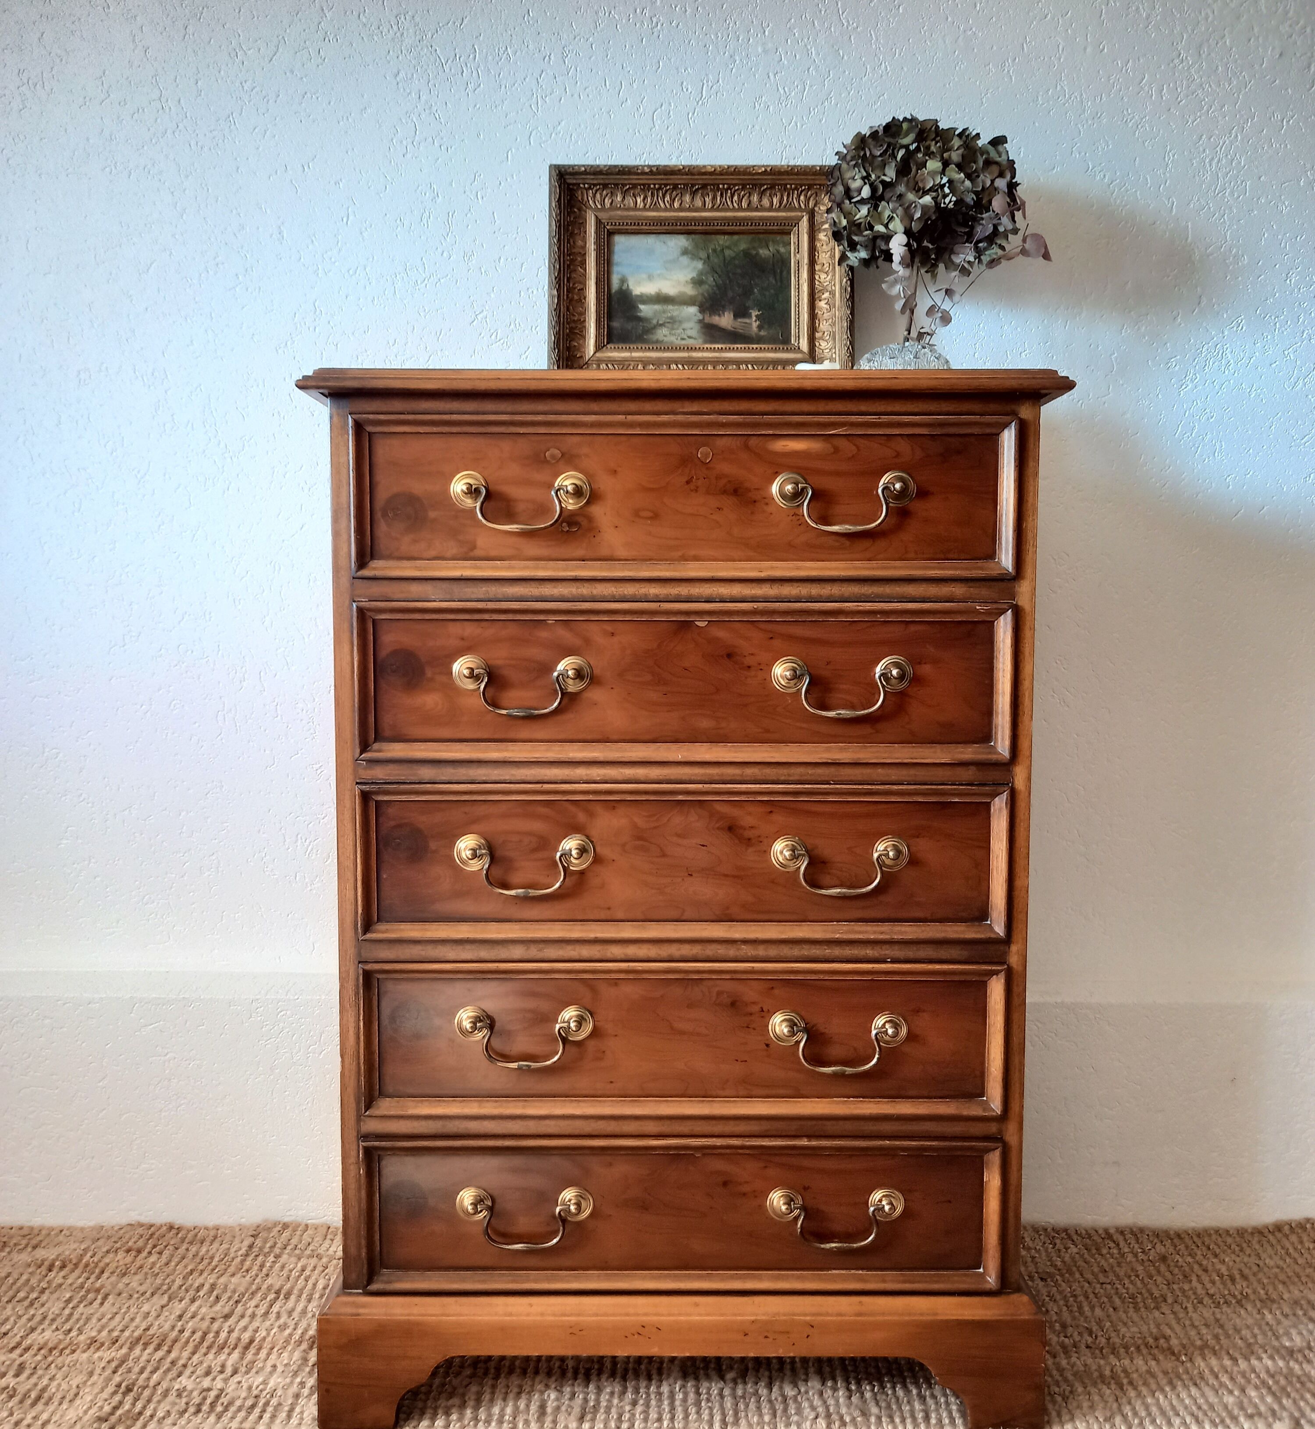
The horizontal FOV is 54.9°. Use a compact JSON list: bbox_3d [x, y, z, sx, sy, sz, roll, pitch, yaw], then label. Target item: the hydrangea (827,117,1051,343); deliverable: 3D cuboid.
[{"bbox_3d":[0.265,-0.456,1.192,0.211,0.208,0.180,0,4,0],"label":"hydrangea"}]

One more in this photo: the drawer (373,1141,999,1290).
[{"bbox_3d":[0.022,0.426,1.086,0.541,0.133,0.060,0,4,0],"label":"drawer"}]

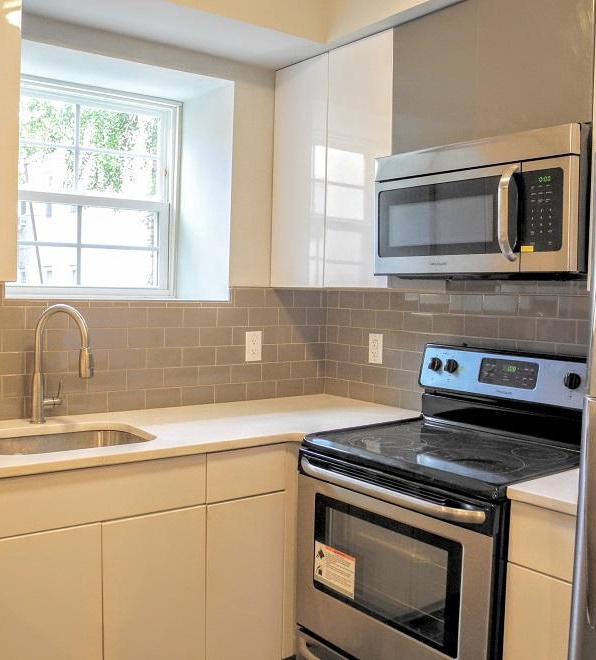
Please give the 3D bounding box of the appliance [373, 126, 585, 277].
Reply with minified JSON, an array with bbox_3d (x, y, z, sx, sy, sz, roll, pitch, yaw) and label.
[{"bbox_3d":[0.646,-0.370,2.238,0.410,0.408,0.763,-1,3,-39],"label":"appliance"}]

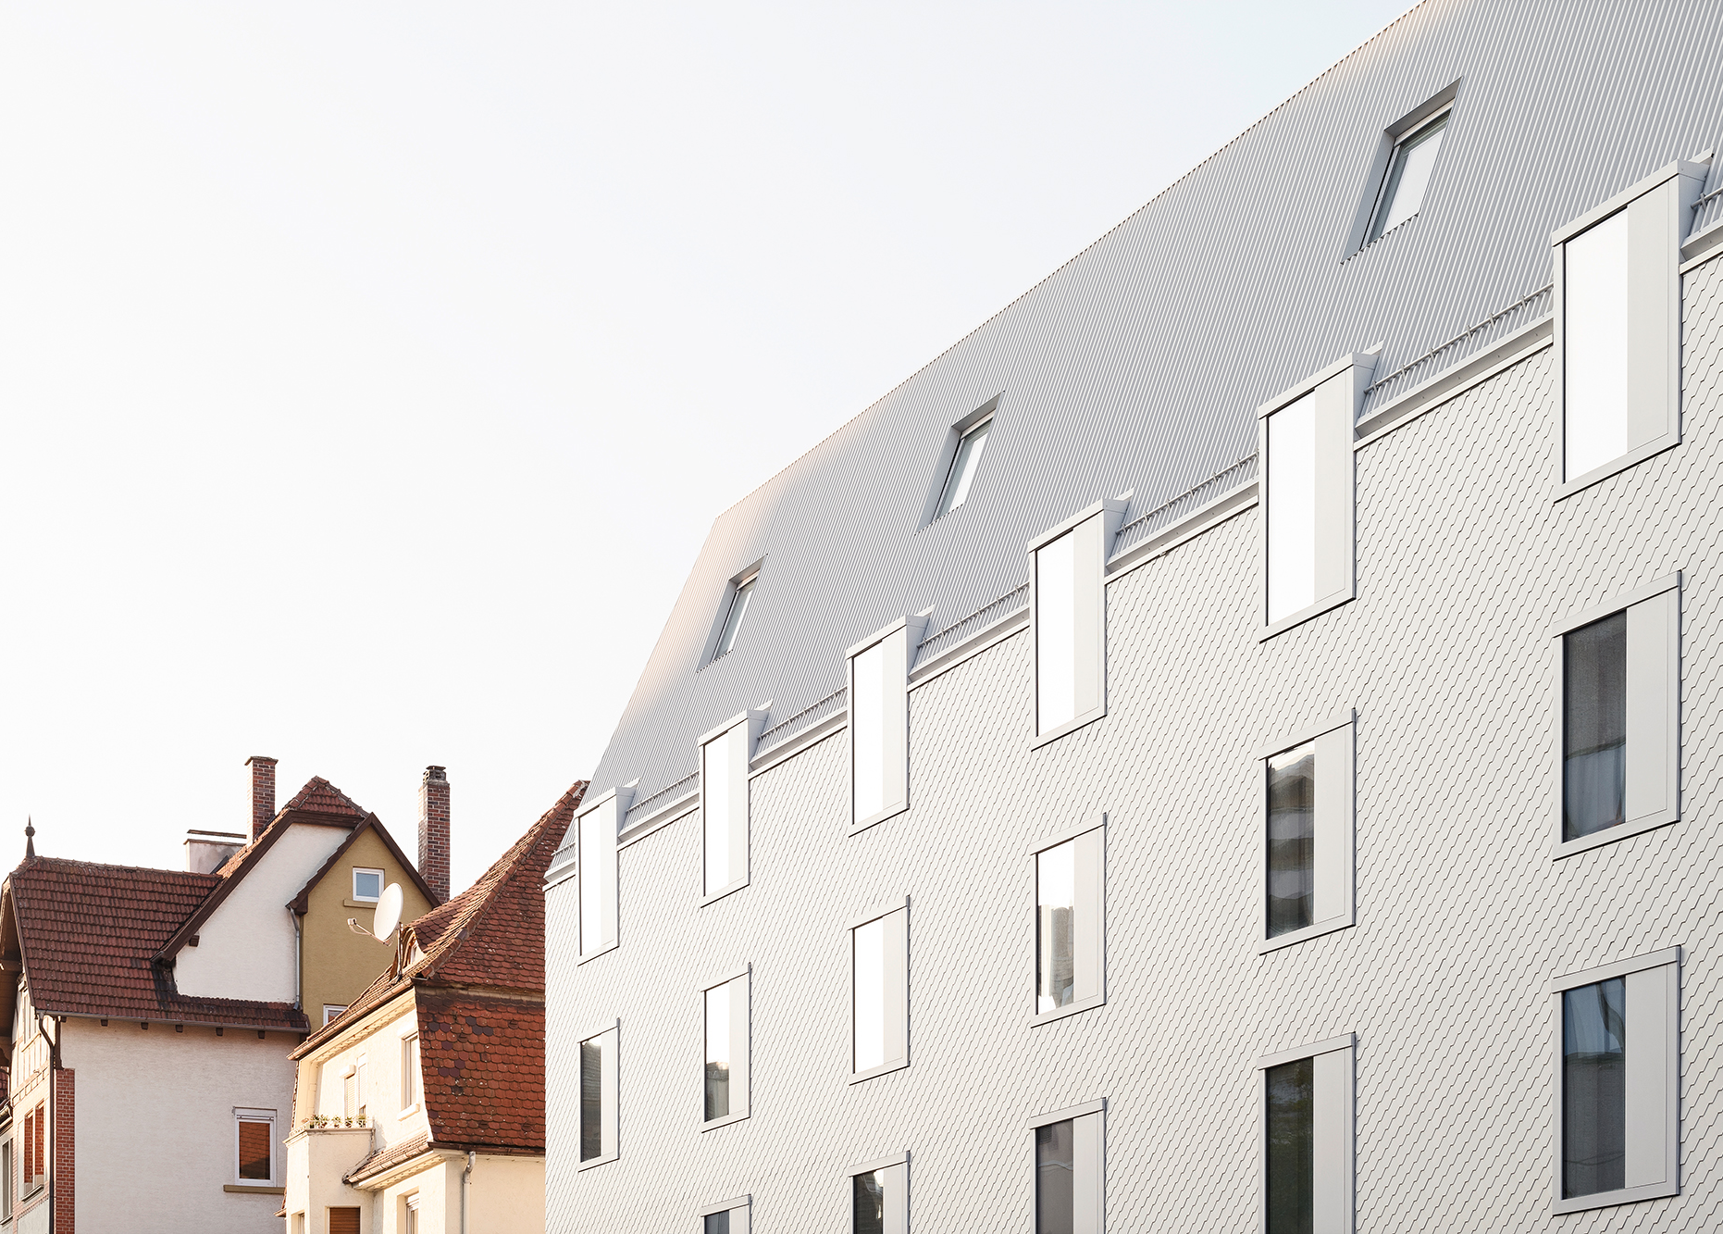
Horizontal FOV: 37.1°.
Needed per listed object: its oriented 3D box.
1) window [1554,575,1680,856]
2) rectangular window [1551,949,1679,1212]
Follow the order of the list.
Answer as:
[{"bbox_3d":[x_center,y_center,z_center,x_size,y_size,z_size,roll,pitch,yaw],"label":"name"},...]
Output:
[{"bbox_3d":[6.013,0.823,20.388,0.150,1.936,1.334,6,-13,-28],"label":"window"},{"bbox_3d":[6.007,3.698,20.392,0.150,1.950,1.460,8,-17,-28],"label":"rectangular window"}]

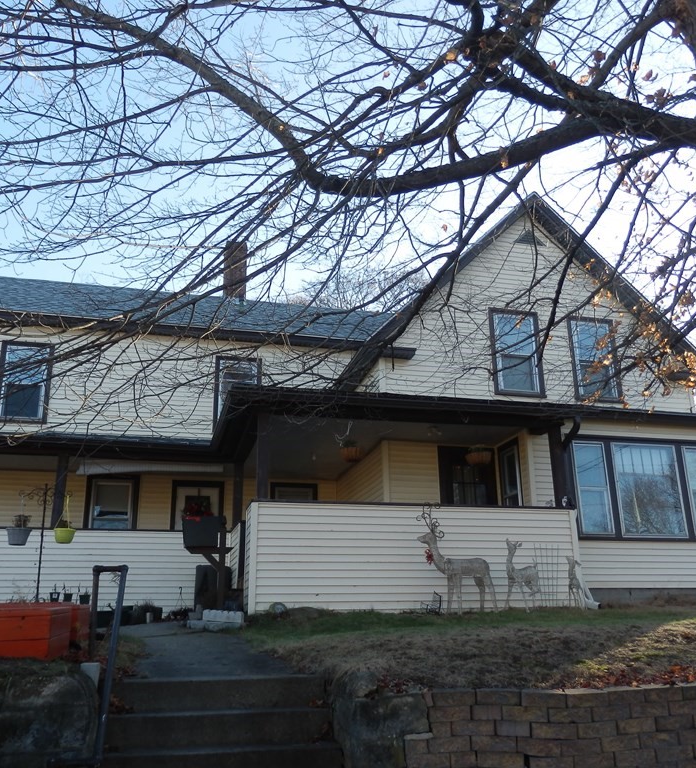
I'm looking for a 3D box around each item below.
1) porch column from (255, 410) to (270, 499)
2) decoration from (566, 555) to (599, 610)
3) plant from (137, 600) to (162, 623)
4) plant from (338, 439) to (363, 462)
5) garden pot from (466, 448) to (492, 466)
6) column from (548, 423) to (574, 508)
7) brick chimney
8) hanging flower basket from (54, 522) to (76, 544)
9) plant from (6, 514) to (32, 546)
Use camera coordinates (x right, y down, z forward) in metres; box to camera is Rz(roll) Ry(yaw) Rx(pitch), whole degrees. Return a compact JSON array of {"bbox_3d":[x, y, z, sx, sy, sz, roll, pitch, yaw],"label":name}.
[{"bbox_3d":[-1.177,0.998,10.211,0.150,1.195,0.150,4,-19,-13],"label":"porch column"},{"bbox_3d":[3.214,2.768,10.333,0.380,0.706,0.180,-10,-21,25],"label":"decoration"},{"bbox_3d":[-3.136,3.597,11.668,0.370,0.320,0.350,4,-19,-13],"label":"plant"},{"bbox_3d":[0.049,0.959,10.781,0.340,0.310,0.340,4,-19,-13],"label":"plant"},{"bbox_3d":[1.976,1.103,11.178,0.400,0.200,0.400,-1,-19,0],"label":"garden pot"},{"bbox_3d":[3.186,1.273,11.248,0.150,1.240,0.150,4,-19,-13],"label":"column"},{"bbox_3d":[-2.907,-2.809,19.186,0.570,1.720,0.570,4,-19,-13],"label":"brick chimney"},{"bbox_3d":[-4.169,2.202,10.896,0.300,0.275,0.300,4,-19,-13],"label":"hanging flower basket"},{"bbox_3d":[-4.783,2.123,10.764,0.345,0.425,0.345,4,-19,-13],"label":"plant"}]

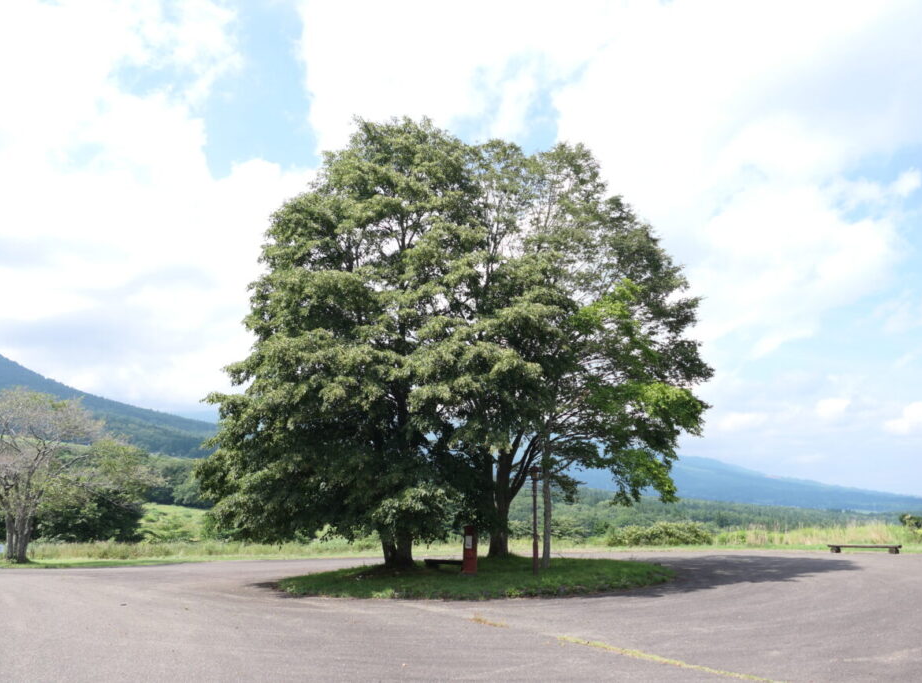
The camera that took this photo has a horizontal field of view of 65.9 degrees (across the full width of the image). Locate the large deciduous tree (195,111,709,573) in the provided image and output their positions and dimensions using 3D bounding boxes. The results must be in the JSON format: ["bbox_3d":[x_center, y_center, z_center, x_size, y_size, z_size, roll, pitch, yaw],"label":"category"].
[{"bbox_3d":[0.132,-0.149,17.994,12.472,11.238,10.500,1,-13,0],"label":"large deciduous tree"}]

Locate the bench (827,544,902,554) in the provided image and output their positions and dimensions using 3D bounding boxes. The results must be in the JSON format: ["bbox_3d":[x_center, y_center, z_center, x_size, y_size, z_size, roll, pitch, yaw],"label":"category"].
[{"bbox_3d":[15.027,7.784,26.621,2.550,0.350,0.420,0,-13,4],"label":"bench"}]

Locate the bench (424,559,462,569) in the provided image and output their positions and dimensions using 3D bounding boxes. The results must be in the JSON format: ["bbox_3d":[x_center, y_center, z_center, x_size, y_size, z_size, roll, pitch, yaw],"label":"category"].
[{"bbox_3d":[-0.284,5.041,16.243,1.120,0.270,0.360,-1,-13,8],"label":"bench"}]

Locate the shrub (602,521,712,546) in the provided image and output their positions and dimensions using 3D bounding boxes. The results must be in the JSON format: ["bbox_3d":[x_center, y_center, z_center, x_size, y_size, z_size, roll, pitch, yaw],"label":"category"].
[{"bbox_3d":[8.903,8.569,31.970,4.400,1.120,2.800,1,-13,0],"label":"shrub"}]

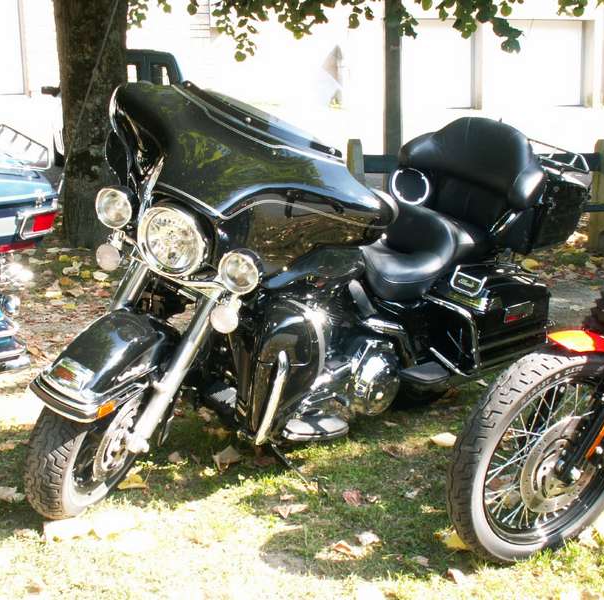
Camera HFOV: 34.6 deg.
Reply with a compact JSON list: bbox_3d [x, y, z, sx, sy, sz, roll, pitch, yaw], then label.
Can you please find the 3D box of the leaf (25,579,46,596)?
[{"bbox_3d":[-0.732,0.789,2.664,0.055,0.016,0.052,-5,15,-17],"label":"leaf"}]

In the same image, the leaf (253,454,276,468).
[{"bbox_3d":[-0.133,0.572,3.441,0.085,0.020,0.080,-1,10,0],"label":"leaf"}]

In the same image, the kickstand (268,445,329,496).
[{"bbox_3d":[-0.024,0.578,3.340,0.270,0.150,0.060,7,13,39],"label":"kickstand"}]

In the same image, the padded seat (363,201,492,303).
[{"bbox_3d":[0.429,-0.205,3.895,0.650,0.280,0.380,-12,26,-44],"label":"padded seat"}]

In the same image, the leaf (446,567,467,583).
[{"bbox_3d":[0.415,0.737,2.605,0.055,0.022,0.055,0,10,9],"label":"leaf"}]

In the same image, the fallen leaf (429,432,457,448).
[{"bbox_3d":[0.538,0.526,3.638,0.124,0.026,0.075,2,14,9],"label":"fallen leaf"}]

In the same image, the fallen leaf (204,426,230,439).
[{"bbox_3d":[-0.338,0.530,3.884,0.100,0.020,0.090,-3,10,-5],"label":"fallen leaf"}]

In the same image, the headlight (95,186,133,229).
[{"bbox_3d":[-0.523,-0.271,2.792,0.122,0.122,0.085,26,30,14],"label":"headlight"}]

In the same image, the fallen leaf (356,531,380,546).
[{"bbox_3d":[0.200,0.716,2.913,0.071,0.020,0.058,1,14,4],"label":"fallen leaf"}]

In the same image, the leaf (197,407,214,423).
[{"bbox_3d":[-0.389,0.461,3.909,0.070,0.035,0.079,-2,14,-6],"label":"leaf"}]

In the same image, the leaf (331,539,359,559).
[{"bbox_3d":[0.121,0.691,2.700,0.075,0.030,0.075,-1,10,0],"label":"leaf"}]

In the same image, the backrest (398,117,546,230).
[{"bbox_3d":[0.610,-0.520,3.873,0.250,0.380,0.570,-10,23,-43],"label":"backrest"}]

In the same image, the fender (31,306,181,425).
[{"bbox_3d":[-0.554,0.190,2.893,0.215,0.330,0.620,25,16,12],"label":"fender"}]

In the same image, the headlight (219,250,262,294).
[{"bbox_3d":[-0.159,-0.084,2.672,0.122,0.122,0.085,26,30,14],"label":"headlight"}]

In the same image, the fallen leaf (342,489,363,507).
[{"bbox_3d":[0.165,0.644,3.165,0.066,0.025,0.085,-1,10,3],"label":"fallen leaf"}]

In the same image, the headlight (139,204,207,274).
[{"bbox_3d":[-0.379,-0.192,2.950,0.220,0.220,0.110,14,20,17],"label":"headlight"}]

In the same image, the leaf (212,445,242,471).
[{"bbox_3d":[-0.267,0.562,3.470,0.104,0.051,0.102,-2,14,-5],"label":"leaf"}]

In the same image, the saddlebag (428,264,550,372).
[{"bbox_3d":[0.767,0.063,3.910,0.530,0.320,0.250,-12,26,-44],"label":"saddlebag"}]

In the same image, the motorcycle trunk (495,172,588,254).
[{"bbox_3d":[0.809,-0.459,4.101,0.450,0.330,0.570,-10,23,-43],"label":"motorcycle trunk"}]

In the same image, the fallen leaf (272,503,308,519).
[{"bbox_3d":[-0.037,0.671,3.096,0.113,0.020,0.068,-1,14,-1],"label":"fallen leaf"}]

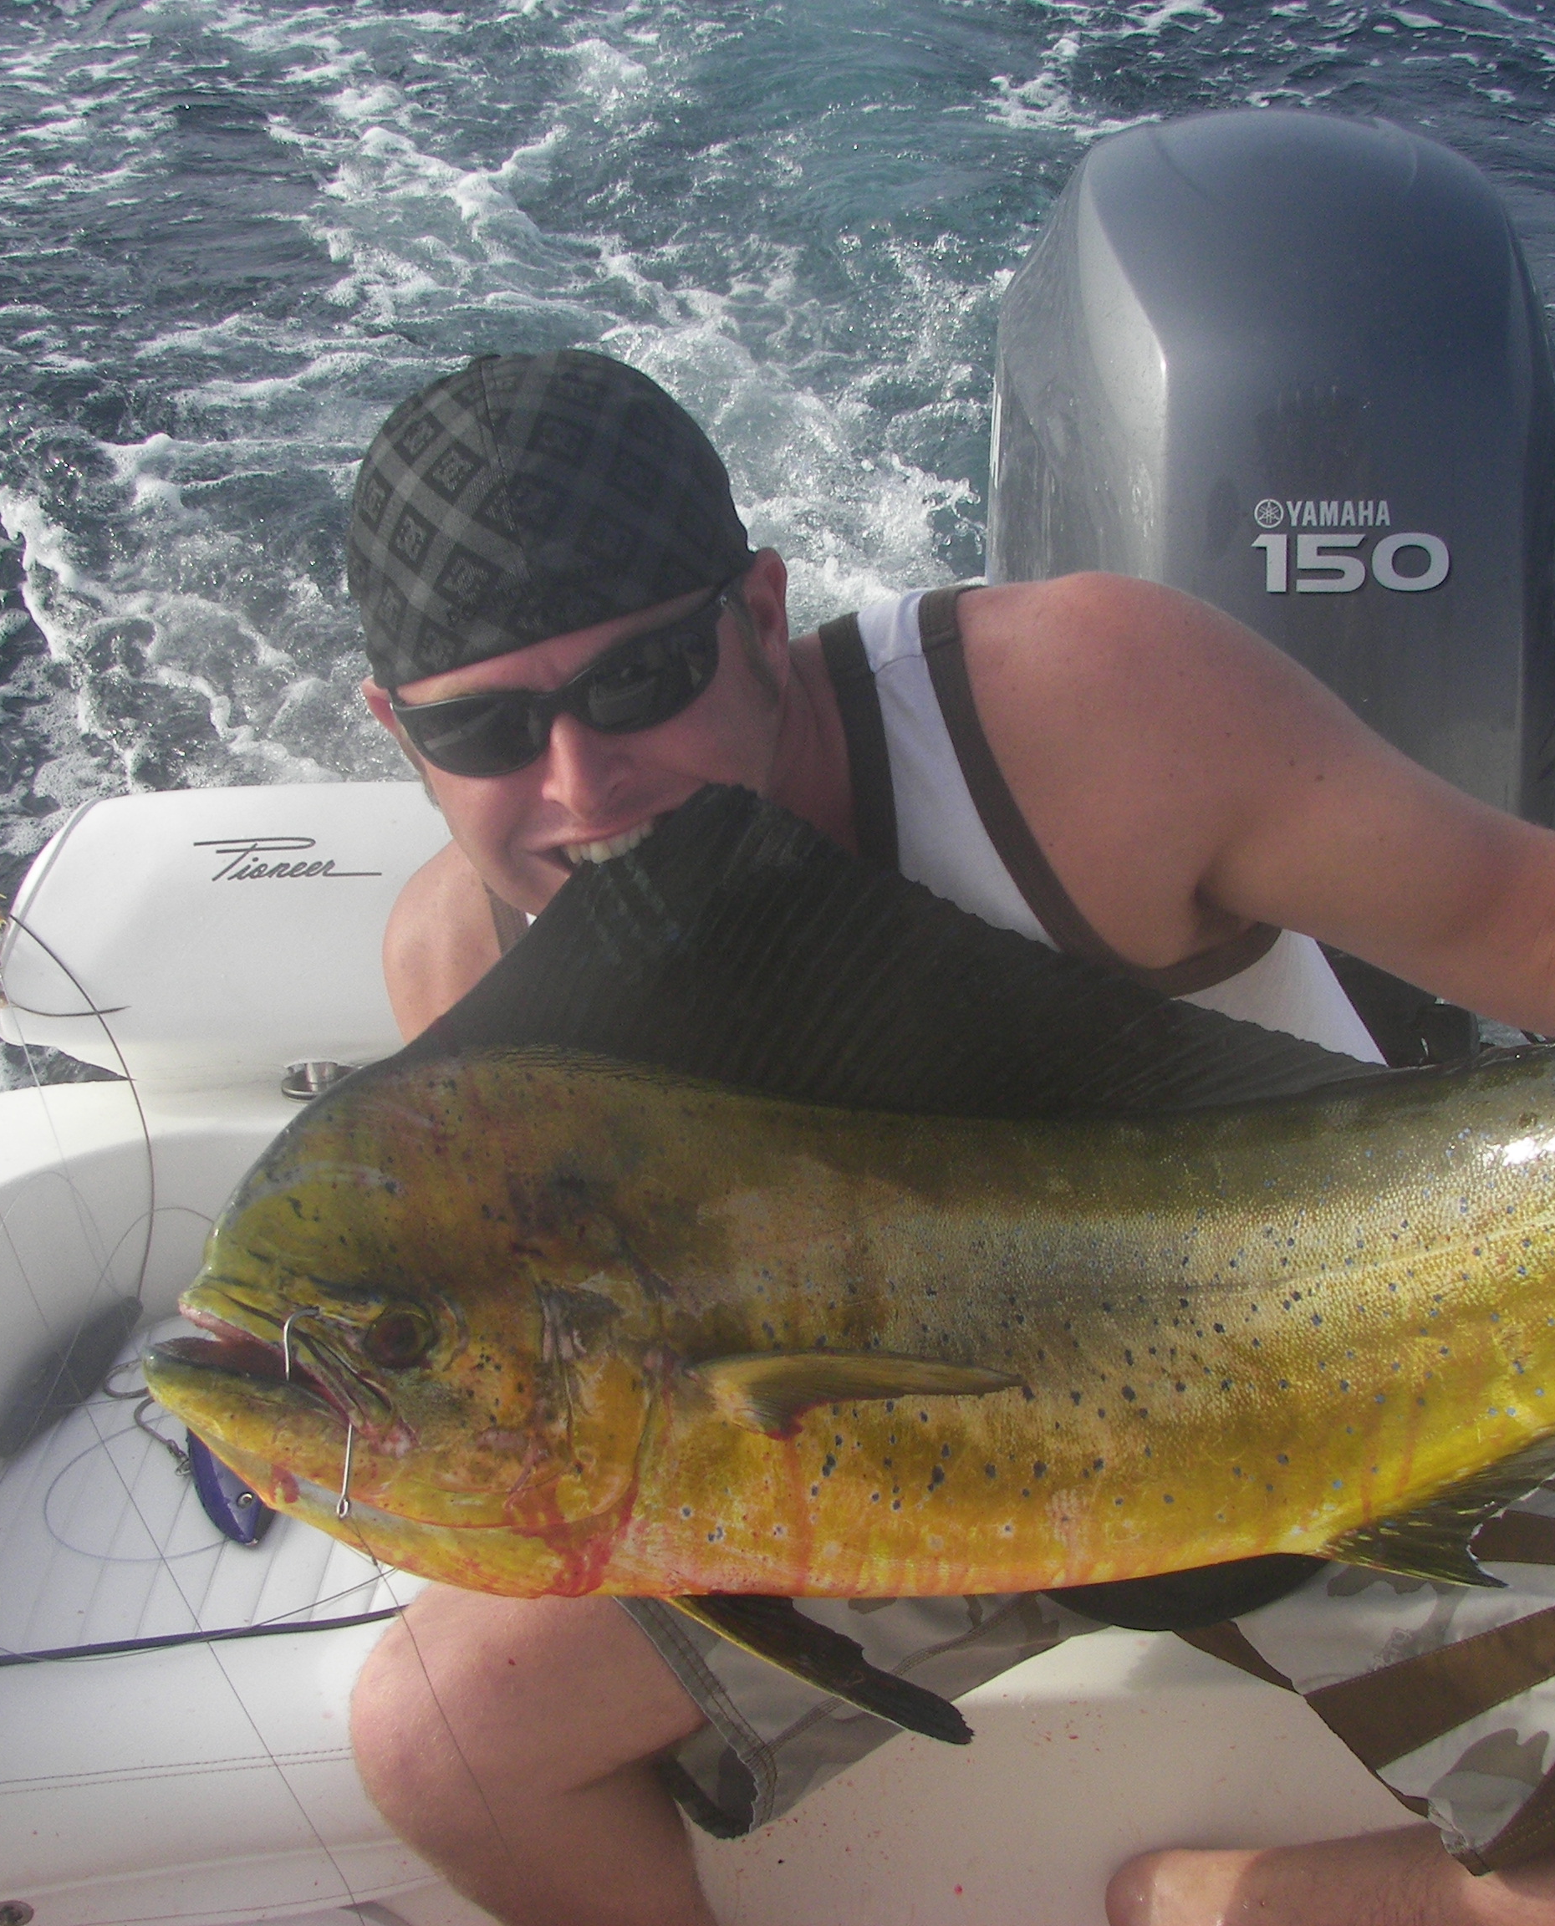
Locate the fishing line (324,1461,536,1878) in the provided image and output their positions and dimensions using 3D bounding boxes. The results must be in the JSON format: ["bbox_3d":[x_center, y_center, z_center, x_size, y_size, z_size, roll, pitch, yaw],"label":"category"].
[{"bbox_3d":[-0.130,0.270,1.000,0.020,0.165,0.020,-25,0,11],"label":"fishing line"}]

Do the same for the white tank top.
[{"bbox_3d":[0.130,0.090,1.360,0.420,0.560,0.270,-12,28,28],"label":"white tank top"}]

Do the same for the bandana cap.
[{"bbox_3d":[-0.097,-0.196,1.185,0.180,0.142,0.215,-19,13,16],"label":"bandana cap"}]

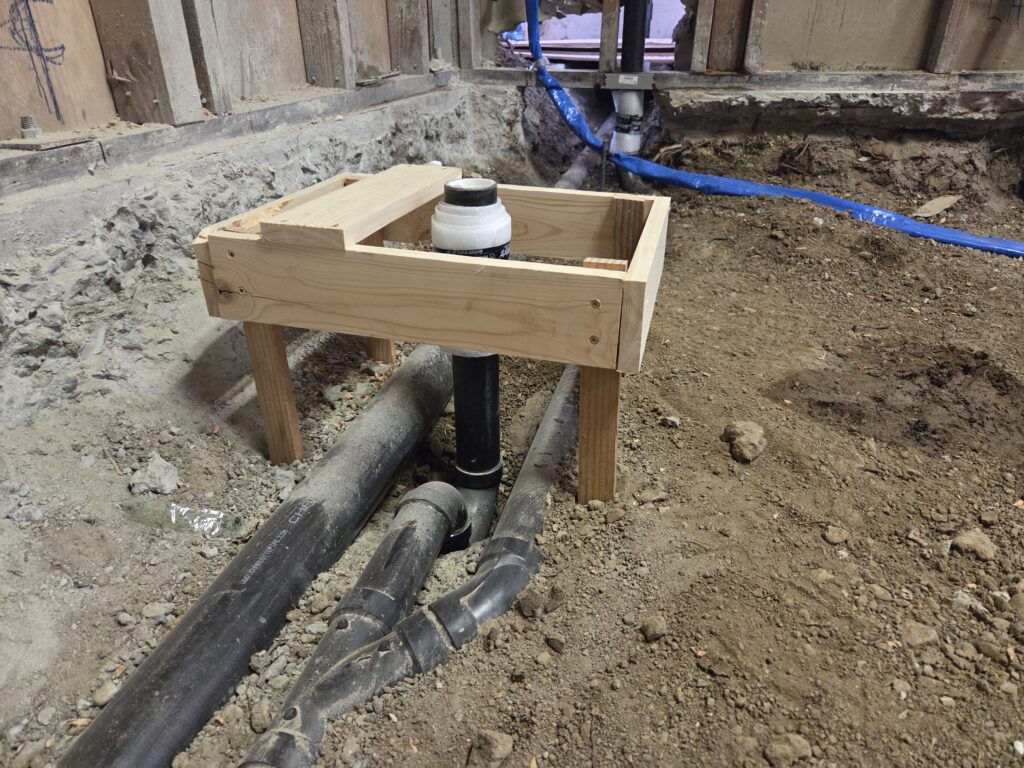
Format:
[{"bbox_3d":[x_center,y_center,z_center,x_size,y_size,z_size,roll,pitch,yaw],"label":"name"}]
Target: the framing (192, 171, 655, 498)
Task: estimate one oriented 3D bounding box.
[{"bbox_3d":[-0.062,-0.080,0.843,0.456,0.299,0.338,8,29,13],"label":"framing"}]

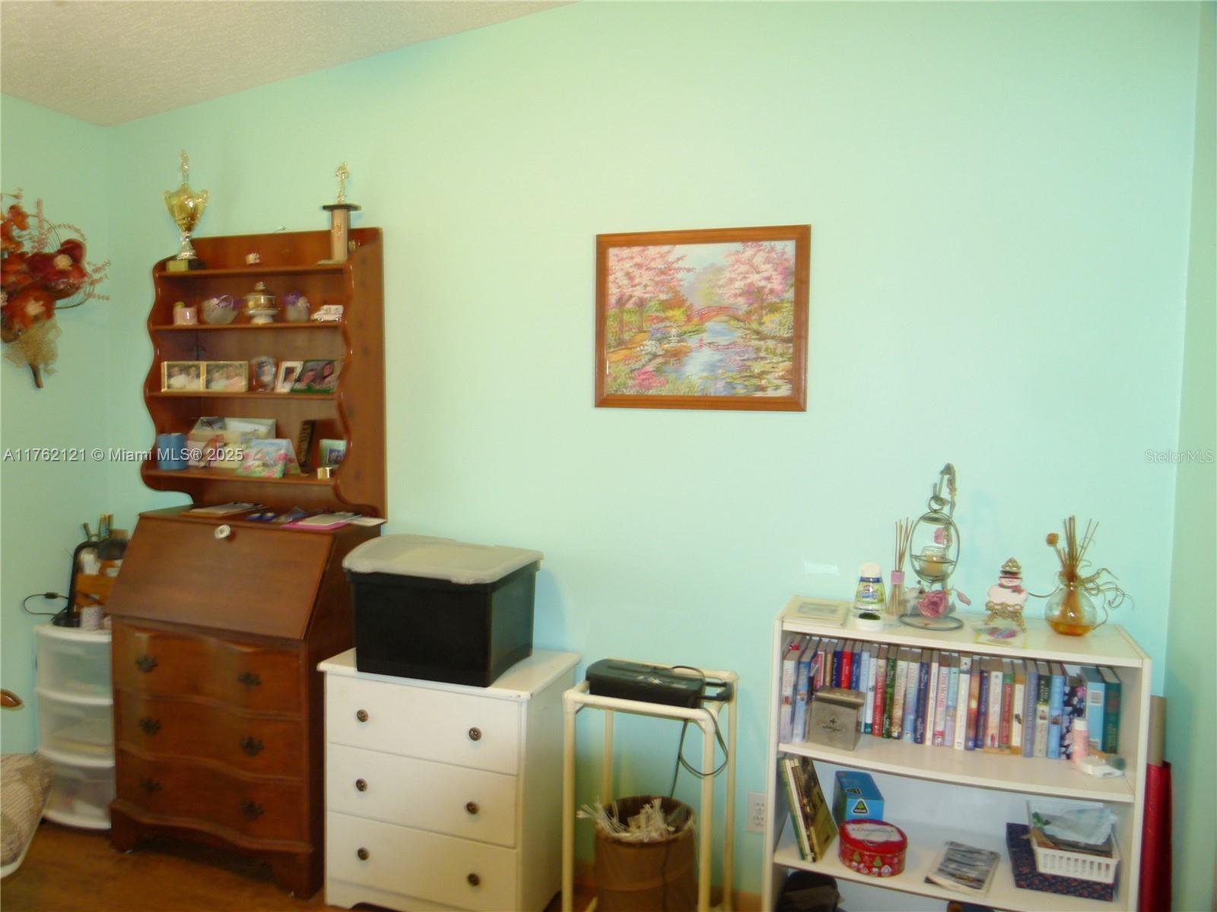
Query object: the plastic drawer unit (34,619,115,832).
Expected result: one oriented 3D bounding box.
[{"bbox_3d":[-1.663,0.865,2.963,0.345,0.628,0.375,2,4,20],"label":"plastic drawer unit"}]

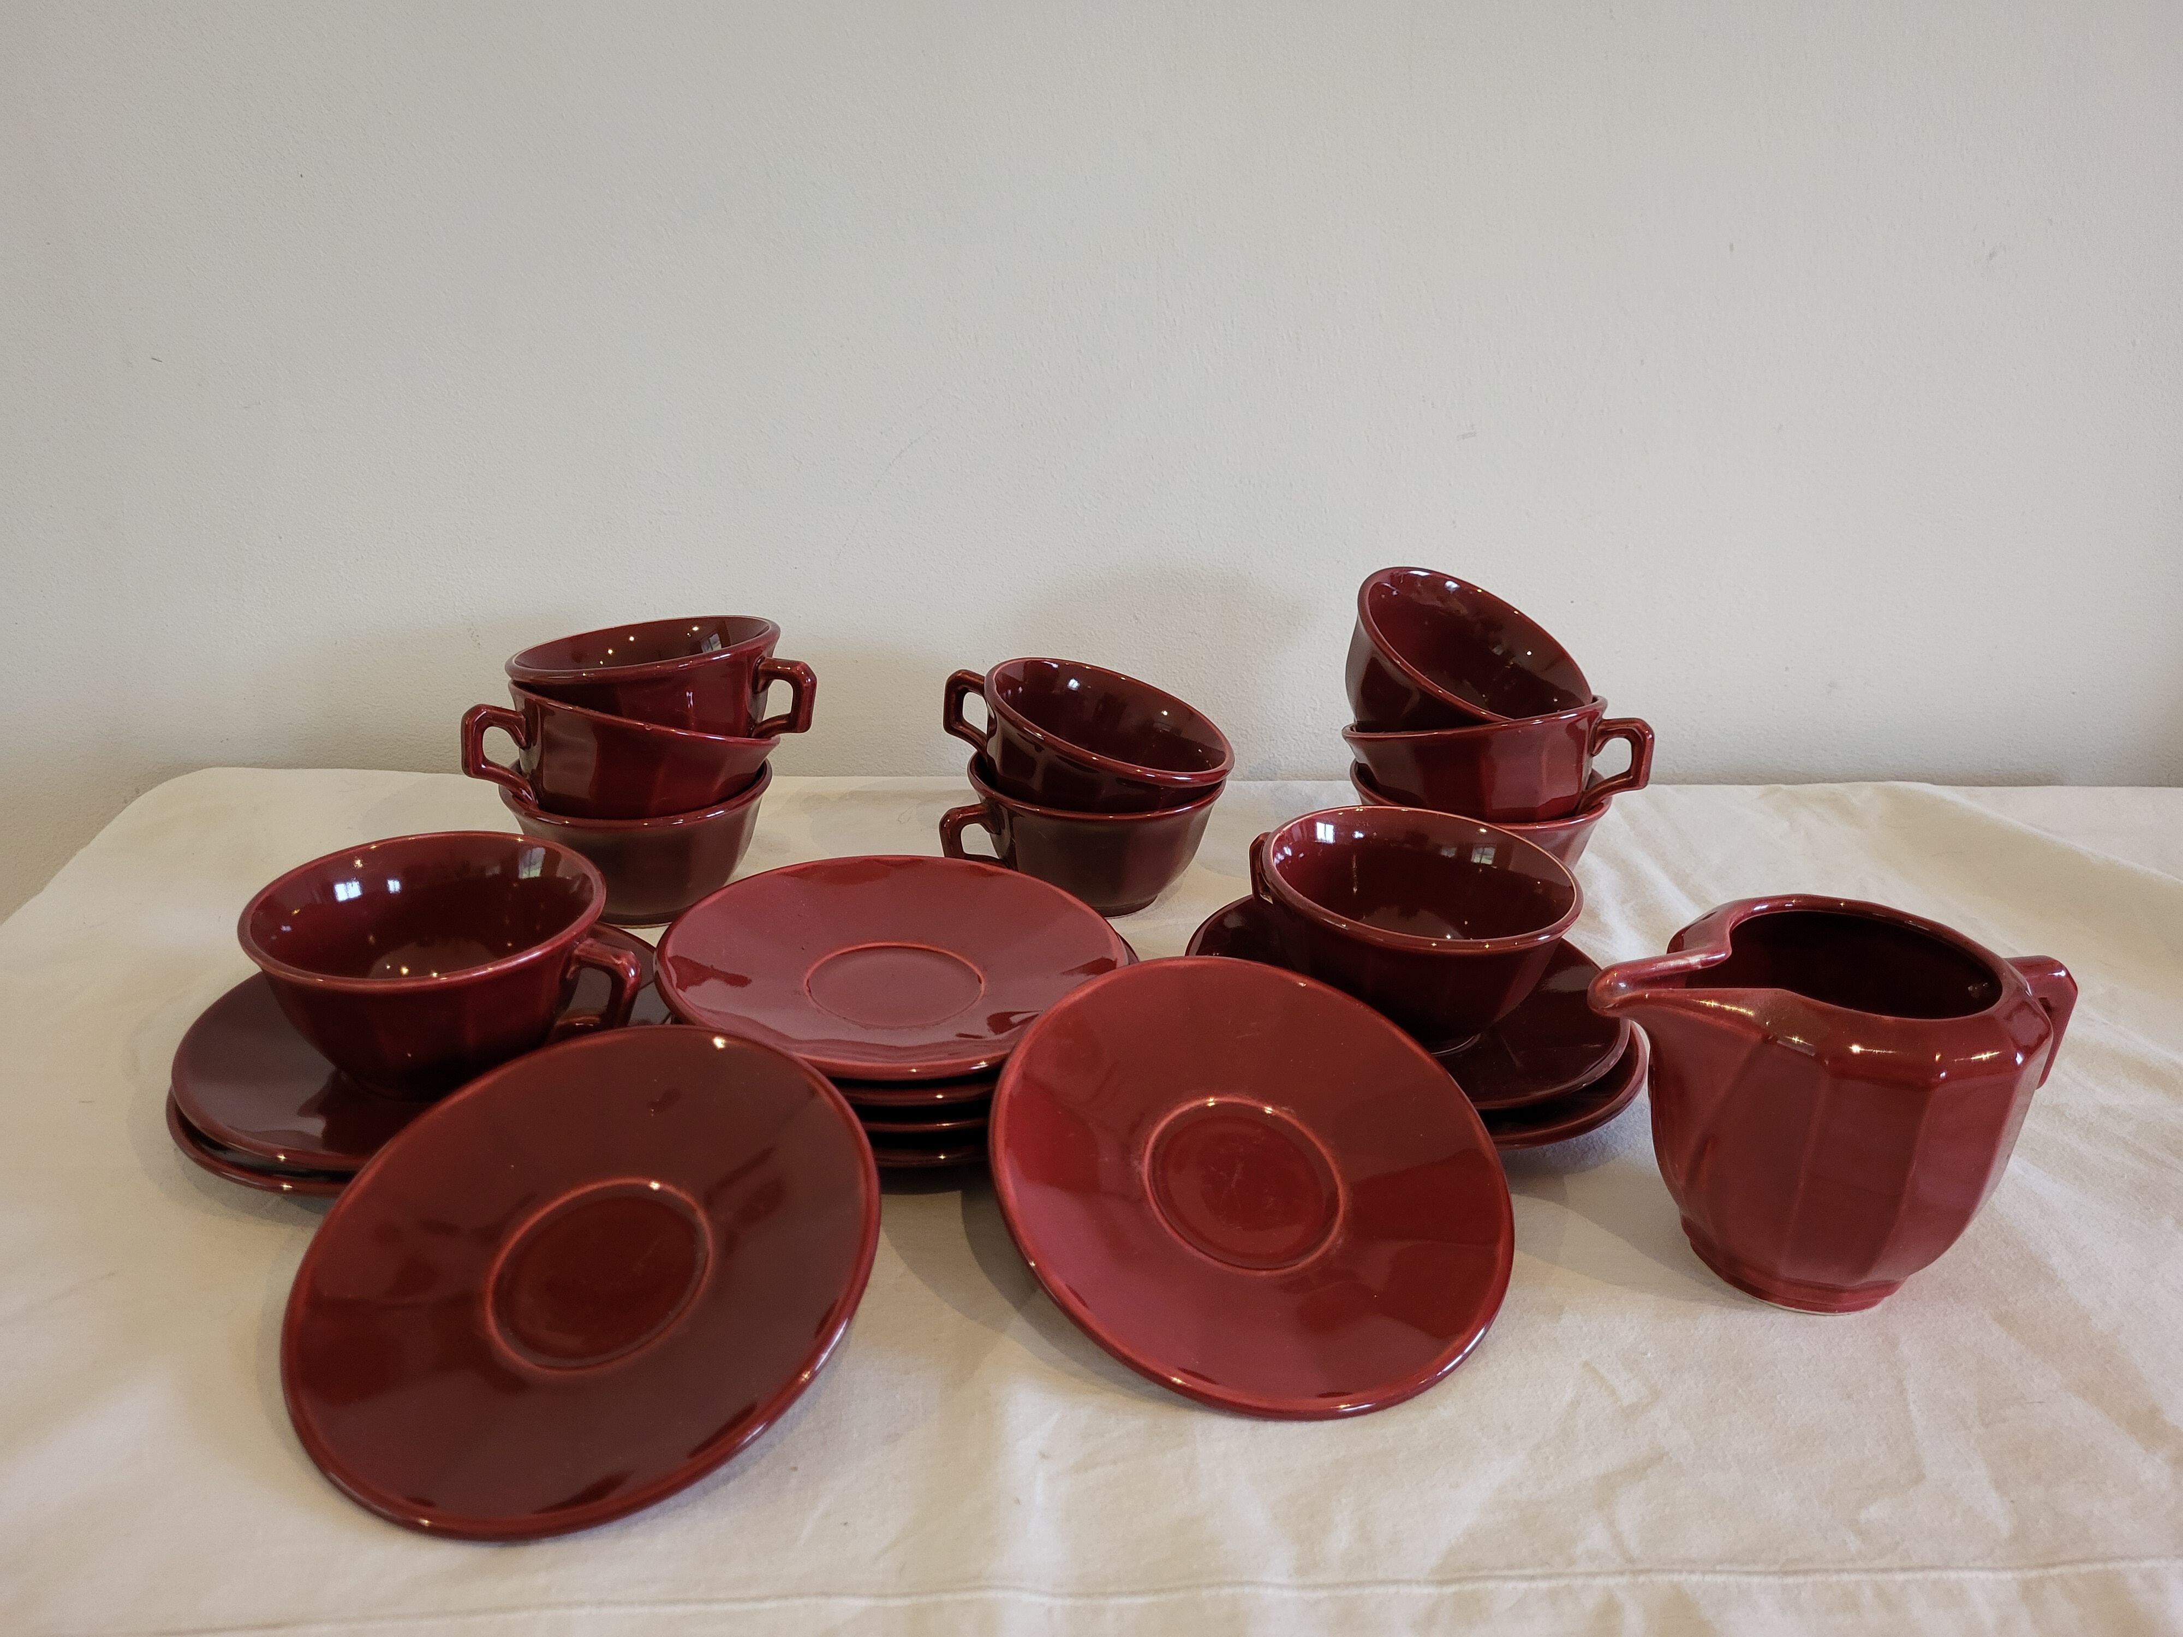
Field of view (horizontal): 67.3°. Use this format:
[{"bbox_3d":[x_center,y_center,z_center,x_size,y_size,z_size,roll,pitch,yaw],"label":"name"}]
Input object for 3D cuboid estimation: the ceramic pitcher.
[{"bbox_3d":[0.199,0.081,0.451,0.148,0.094,0.091,-3,25,-13],"label":"ceramic pitcher"}]

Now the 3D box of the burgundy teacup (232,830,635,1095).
[{"bbox_3d":[-0.191,0.050,0.497,0.116,0.054,0.101,6,25,7],"label":"burgundy teacup"}]

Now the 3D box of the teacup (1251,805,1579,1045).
[{"bbox_3d":[0.099,0.039,0.541,0.116,0.054,0.101,21,30,33],"label":"teacup"}]

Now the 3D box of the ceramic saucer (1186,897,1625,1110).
[{"bbox_3d":[0.104,0.062,0.549,0.147,0.018,0.147,2,25,-1],"label":"ceramic saucer"}]

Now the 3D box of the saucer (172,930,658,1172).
[{"bbox_3d":[-0.199,0.070,0.504,0.147,0.018,0.147,2,25,-1],"label":"saucer"}]

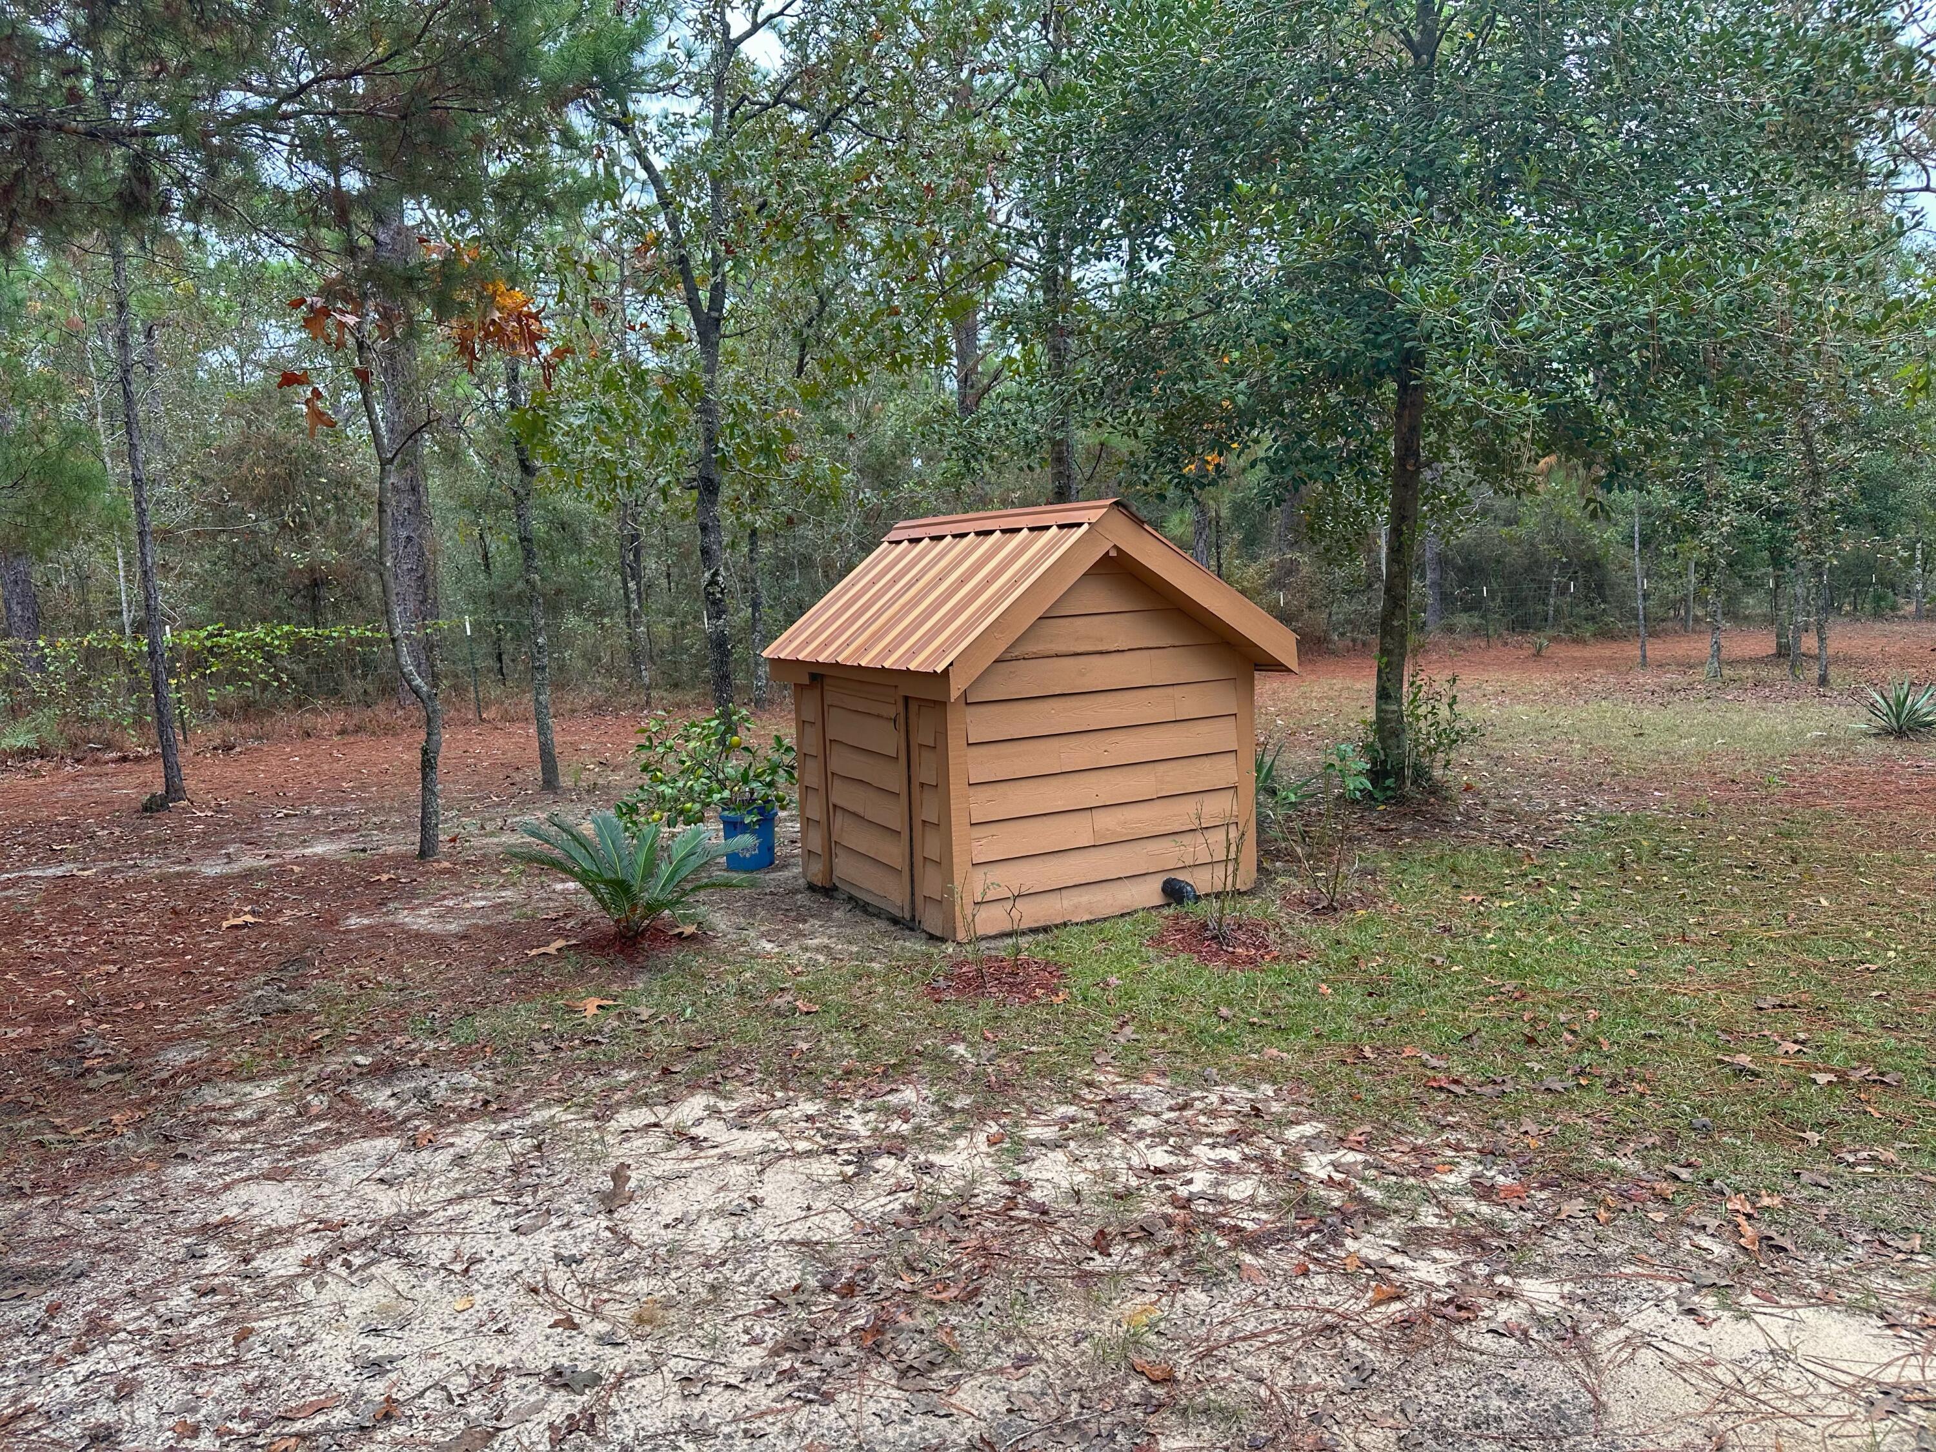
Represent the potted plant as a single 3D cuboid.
[{"bbox_3d":[-1.359,0.328,7.074,0.920,0.870,0.750,-3,6,-9],"label":"potted plant"}]

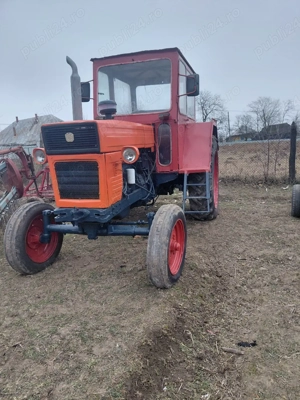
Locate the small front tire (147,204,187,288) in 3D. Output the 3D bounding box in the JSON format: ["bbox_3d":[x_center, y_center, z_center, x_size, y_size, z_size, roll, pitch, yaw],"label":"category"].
[{"bbox_3d":[0.196,0.457,2.850,0.185,0.816,0.816,2,12,21],"label":"small front tire"}]

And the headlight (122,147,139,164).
[{"bbox_3d":[-0.173,-0.412,2.648,0.155,0.170,0.120,1,12,17],"label":"headlight"}]

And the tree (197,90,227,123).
[{"bbox_3d":[10.471,-14.451,50.000,5.200,9.000,5.000,-2,11,0],"label":"tree"}]

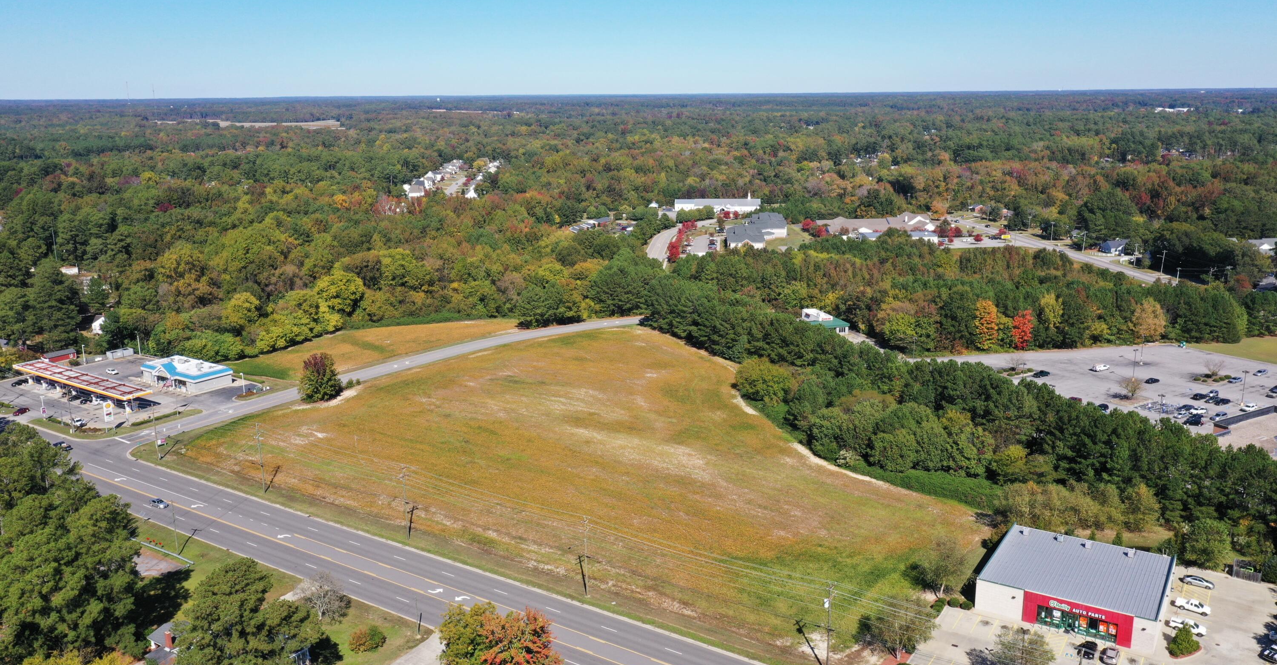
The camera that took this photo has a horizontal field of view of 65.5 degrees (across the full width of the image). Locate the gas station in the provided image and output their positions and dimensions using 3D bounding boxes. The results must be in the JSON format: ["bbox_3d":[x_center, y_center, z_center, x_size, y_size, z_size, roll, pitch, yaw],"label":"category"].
[{"bbox_3d":[-167.818,16.303,299.475,63.520,5.700,8.400,8,16,33],"label":"gas station"}]

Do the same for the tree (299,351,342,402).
[{"bbox_3d":[-92.140,12.700,287.104,12.200,13.000,11.800,-5,14,-17],"label":"tree"}]

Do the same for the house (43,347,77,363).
[{"bbox_3d":[-191.936,8.143,329.488,4.100,3.500,8.900,9,16,33],"label":"house"}]

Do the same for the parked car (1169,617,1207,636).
[{"bbox_3d":[90.204,48.056,162.955,5.200,1.760,1.920,10,17,37],"label":"parked car"}]

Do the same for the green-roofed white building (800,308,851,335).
[{"bbox_3d":[67.230,-3.560,362.460,13.000,6.200,17.500,-5,14,-17],"label":"green-roofed white building"}]

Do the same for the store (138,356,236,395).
[{"bbox_3d":[-138.962,12.509,306.059,27.600,5.200,12.900,9,16,33],"label":"store"}]

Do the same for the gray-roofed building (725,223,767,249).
[{"bbox_3d":[61.142,-53.717,564.800,22.500,9.300,22.000,1,14,5],"label":"gray-roofed building"}]

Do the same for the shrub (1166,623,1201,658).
[{"bbox_3d":[86.611,48.129,157.013,4.600,4.500,4.300,8,16,31],"label":"shrub"}]

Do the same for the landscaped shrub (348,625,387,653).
[{"bbox_3d":[-43.653,48.344,159.312,5.400,3.400,5.000,-4,14,-15],"label":"landscaped shrub"}]

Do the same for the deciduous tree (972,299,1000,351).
[{"bbox_3d":[117.585,-2.417,335.670,9.000,15.800,8.800,4,14,18],"label":"deciduous tree"}]

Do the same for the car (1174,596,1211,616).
[{"bbox_3d":[92.326,45.737,165.313,5.250,1.700,1.850,9,17,35],"label":"car"}]

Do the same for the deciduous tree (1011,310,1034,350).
[{"bbox_3d":[130.286,-0.828,336.275,7.200,13.800,7.000,-1,14,0],"label":"deciduous tree"}]

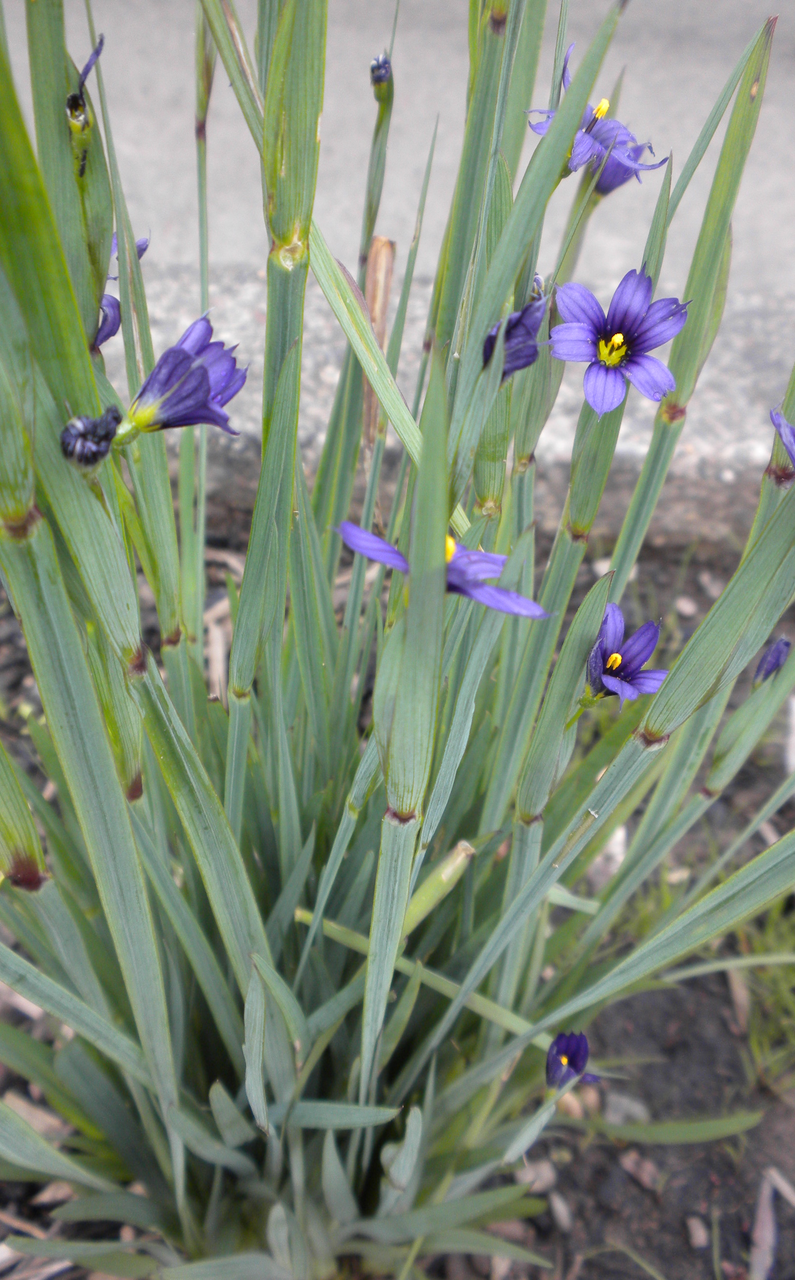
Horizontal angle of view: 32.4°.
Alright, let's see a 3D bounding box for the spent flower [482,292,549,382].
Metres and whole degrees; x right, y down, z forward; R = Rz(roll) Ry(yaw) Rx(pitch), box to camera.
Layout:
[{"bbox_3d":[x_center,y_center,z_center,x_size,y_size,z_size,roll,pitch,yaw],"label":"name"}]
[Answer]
[{"bbox_3d":[0.020,-0.051,0.230,0.009,0.013,0.008,20,21,-6],"label":"spent flower"}]

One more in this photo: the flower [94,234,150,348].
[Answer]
[{"bbox_3d":[-0.047,-0.060,0.235,0.009,0.017,0.009,5,21,-2],"label":"flower"}]

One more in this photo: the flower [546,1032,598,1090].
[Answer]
[{"bbox_3d":[0.042,0.101,0.330,0.011,0.009,0.013,2,66,-6],"label":"flower"}]

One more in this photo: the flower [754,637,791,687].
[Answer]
[{"bbox_3d":[0.079,0.005,0.290,0.005,0.011,0.005,26,21,-8],"label":"flower"}]

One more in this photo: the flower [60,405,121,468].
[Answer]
[{"bbox_3d":[-0.043,-0.028,0.190,0.008,0.007,0.007,5,21,-2],"label":"flower"}]

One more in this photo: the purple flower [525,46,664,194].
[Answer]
[{"bbox_3d":[0.034,-0.092,0.240,0.020,0.017,0.019,11,27,-11],"label":"purple flower"}]

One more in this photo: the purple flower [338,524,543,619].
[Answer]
[{"bbox_3d":[0.005,-0.009,0.172,0.026,0.006,0.023,22,6,-2],"label":"purple flower"}]

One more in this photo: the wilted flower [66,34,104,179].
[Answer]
[{"bbox_3d":[-0.051,-0.087,0.225,0.006,0.022,0.006,4,17,-1],"label":"wilted flower"}]

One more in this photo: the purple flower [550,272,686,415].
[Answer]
[{"bbox_3d":[0.038,-0.052,0.240,0.024,0.010,0.025,0,78,-2],"label":"purple flower"}]

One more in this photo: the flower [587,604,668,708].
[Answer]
[{"bbox_3d":[0.044,0.003,0.265,0.013,0.011,0.018,5,68,-23],"label":"flower"}]

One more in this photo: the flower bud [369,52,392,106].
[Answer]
[{"bbox_3d":[-0.003,-0.111,0.270,0.004,0.009,0.004,3,21,-1],"label":"flower bud"}]

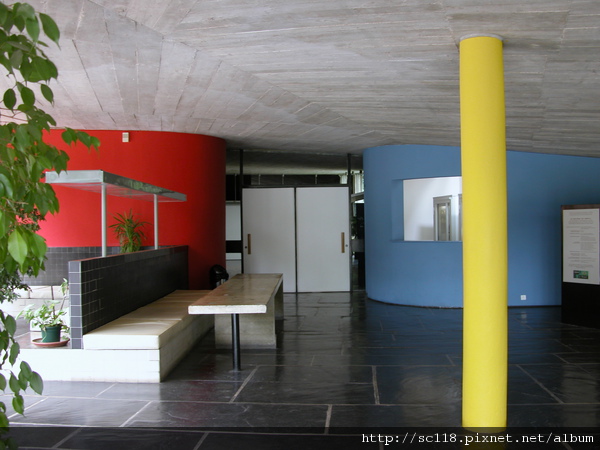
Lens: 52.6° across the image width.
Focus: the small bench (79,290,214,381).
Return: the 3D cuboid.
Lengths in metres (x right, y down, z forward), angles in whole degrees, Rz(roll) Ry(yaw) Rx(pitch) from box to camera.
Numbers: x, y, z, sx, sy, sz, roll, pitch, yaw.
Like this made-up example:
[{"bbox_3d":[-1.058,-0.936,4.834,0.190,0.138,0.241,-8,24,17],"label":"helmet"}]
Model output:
[{"bbox_3d":[-1.651,1.265,7.750,0.760,0.436,4.200,-1,-1,0],"label":"small bench"}]

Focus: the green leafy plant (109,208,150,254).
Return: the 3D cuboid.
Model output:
[{"bbox_3d":[-2.313,0.126,8.215,0.450,0.700,0.450,-1,-1,0],"label":"green leafy plant"}]

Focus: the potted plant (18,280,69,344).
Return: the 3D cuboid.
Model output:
[{"bbox_3d":[-2.535,0.850,6.010,0.460,0.640,0.420,-1,-1,0],"label":"potted plant"}]

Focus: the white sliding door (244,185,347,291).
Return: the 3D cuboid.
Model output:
[{"bbox_3d":[-0.075,0.348,13.598,2.400,2.330,0.080,-1,-1,0],"label":"white sliding door"}]

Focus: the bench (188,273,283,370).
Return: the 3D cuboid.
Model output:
[{"bbox_3d":[-0.635,1.112,7.515,0.710,0.710,4.000,-1,-1,0],"label":"bench"}]

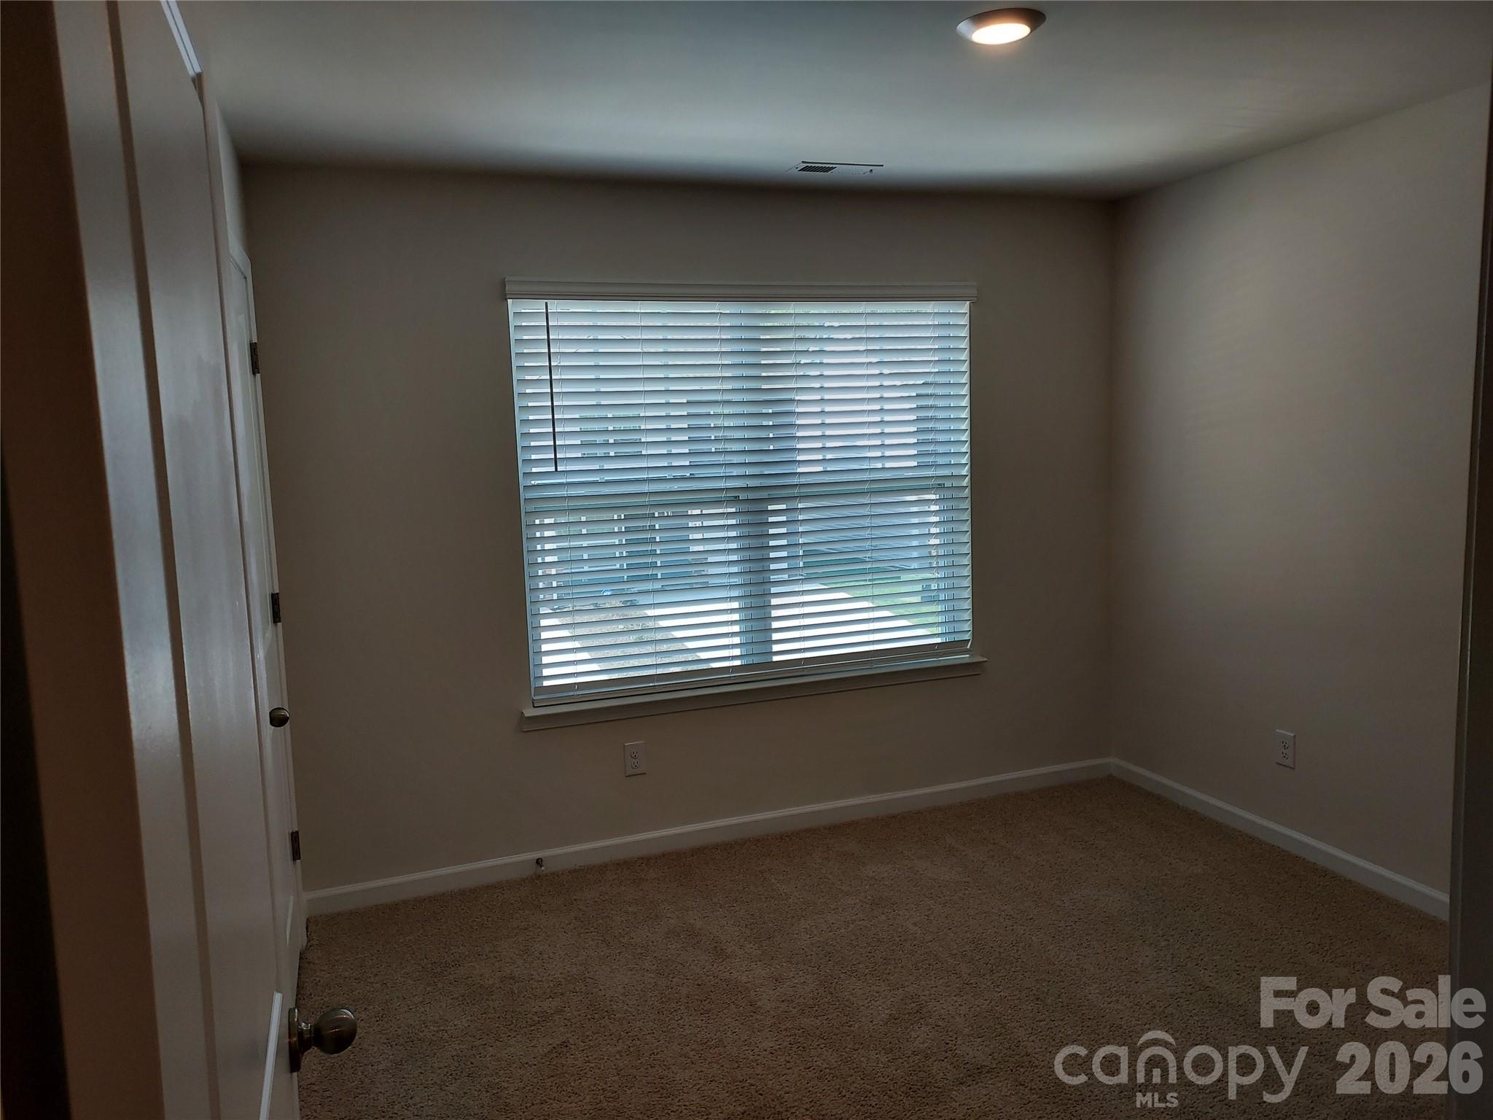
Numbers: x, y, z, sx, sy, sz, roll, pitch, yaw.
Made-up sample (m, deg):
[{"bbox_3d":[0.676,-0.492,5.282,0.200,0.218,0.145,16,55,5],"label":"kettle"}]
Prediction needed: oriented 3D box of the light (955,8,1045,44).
[{"bbox_3d":[0.573,-1.190,2.327,0.195,0.024,0.195,-2,7,0],"label":"light"}]

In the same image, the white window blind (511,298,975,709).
[{"bbox_3d":[0.062,-0.237,3.855,1.845,1.545,0.100,-5,7,-19],"label":"white window blind"}]

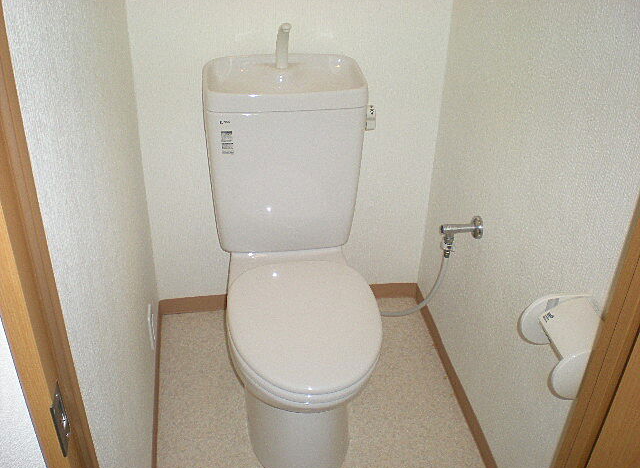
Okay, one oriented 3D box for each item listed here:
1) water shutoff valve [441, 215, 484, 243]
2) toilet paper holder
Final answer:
[{"bbox_3d":[0.356,-0.007,1.789,0.101,0.073,0.060,-3,33,-8],"label":"water shutoff valve"},{"bbox_3d":[0.438,0.194,1.228,0.125,0.113,0.144,-3,33,-8],"label":"toilet paper holder"}]

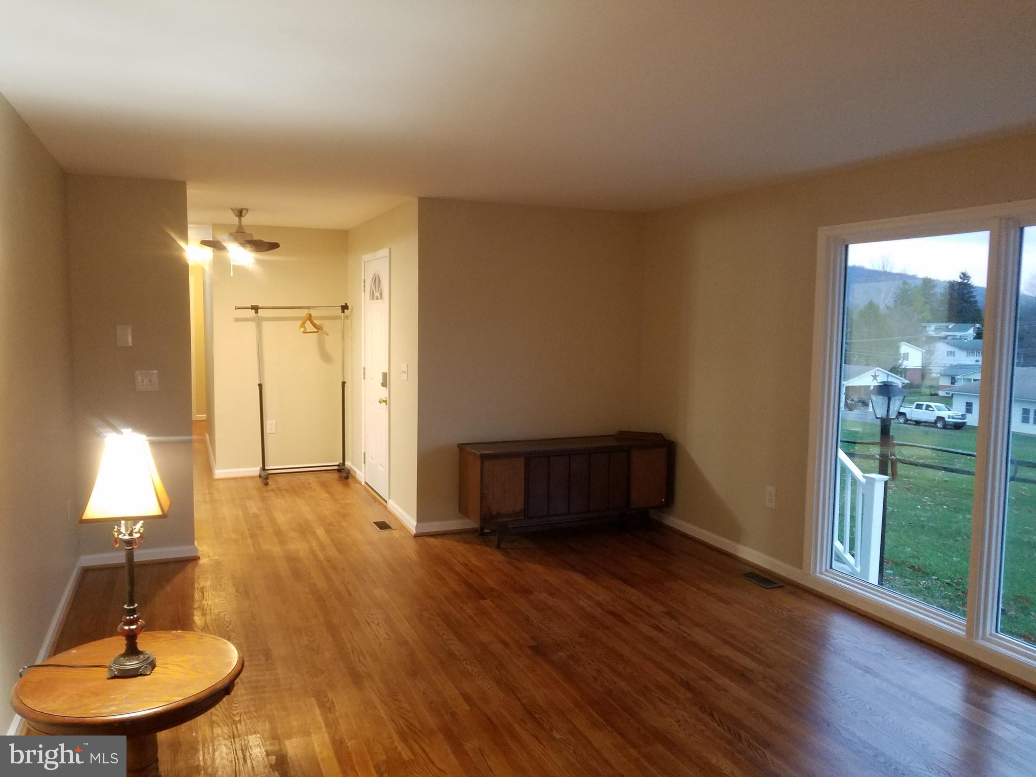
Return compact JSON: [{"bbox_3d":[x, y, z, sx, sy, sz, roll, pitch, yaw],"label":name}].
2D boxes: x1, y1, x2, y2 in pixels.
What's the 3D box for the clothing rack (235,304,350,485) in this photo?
[{"bbox_3d":[-2.144,0.040,7.489,1.061,1.677,0.427,-1,6,-23],"label":"clothing rack"}]

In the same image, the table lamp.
[{"bbox_3d":[-1.100,0.458,2.193,0.210,0.689,0.198,-1,5,-20],"label":"table lamp"}]

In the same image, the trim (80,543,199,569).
[{"bbox_3d":[-2.405,1.068,4.951,0.675,0.084,0.018,-1,6,-23],"label":"trim"}]

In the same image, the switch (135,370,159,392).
[{"bbox_3d":[-2.326,-0.043,4.882,0.121,0.121,0.012,-1,6,-23],"label":"switch"}]

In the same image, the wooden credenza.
[{"bbox_3d":[0.362,0.730,5.749,1.528,0.684,0.436,-1,6,-23],"label":"wooden credenza"}]

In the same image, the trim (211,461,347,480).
[{"bbox_3d":[-2.329,0.819,7.718,1.270,0.084,0.018,-1,6,-23],"label":"trim"}]

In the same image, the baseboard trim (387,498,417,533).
[{"bbox_3d":[-0.910,0.987,6.027,0.018,0.089,0.853,-1,6,-23],"label":"baseboard trim"}]

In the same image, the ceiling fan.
[{"bbox_3d":[-2.218,-1.226,6.212,0.675,0.417,0.675,-1,6,-23],"label":"ceiling fan"}]

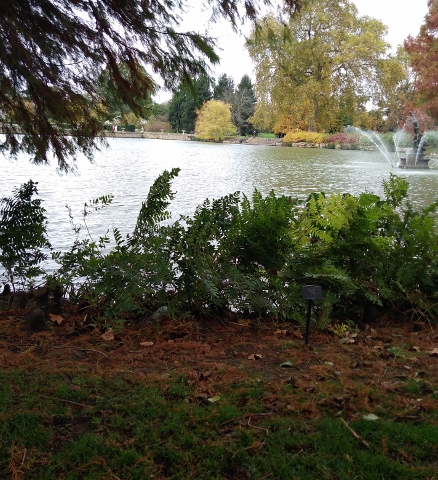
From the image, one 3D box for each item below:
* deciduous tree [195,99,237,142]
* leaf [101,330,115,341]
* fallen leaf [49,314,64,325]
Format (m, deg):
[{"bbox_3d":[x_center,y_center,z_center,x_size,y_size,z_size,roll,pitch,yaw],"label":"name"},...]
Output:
[{"bbox_3d":[-0.531,-25.391,110.000,8.500,8.100,8.300,2,12,0],"label":"deciduous tree"},{"bbox_3d":[-0.818,0.707,3.833,0.100,0.045,0.085,2,12,0],"label":"leaf"},{"bbox_3d":[-1.290,0.631,4.108,0.100,0.045,0.085,2,12,0],"label":"fallen leaf"}]

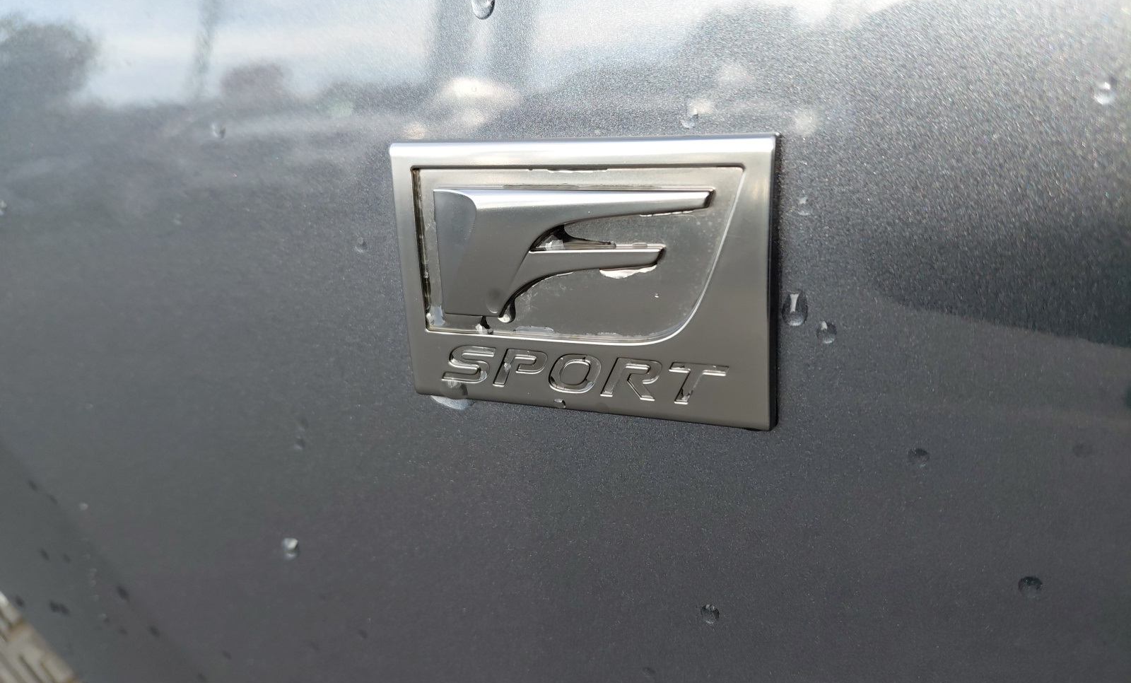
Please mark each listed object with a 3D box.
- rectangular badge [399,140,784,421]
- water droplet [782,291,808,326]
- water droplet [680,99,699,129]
[{"bbox_3d":[0.002,-0.011,0.140,0.066,0.047,0.005,4,19,21],"label":"rectangular badge"},{"bbox_3d":[0.036,-0.005,0.130,0.004,0.006,0.002,4,19,21],"label":"water droplet"},{"bbox_3d":[0.019,-0.035,0.127,0.003,0.004,0.002,4,19,21],"label":"water droplet"}]

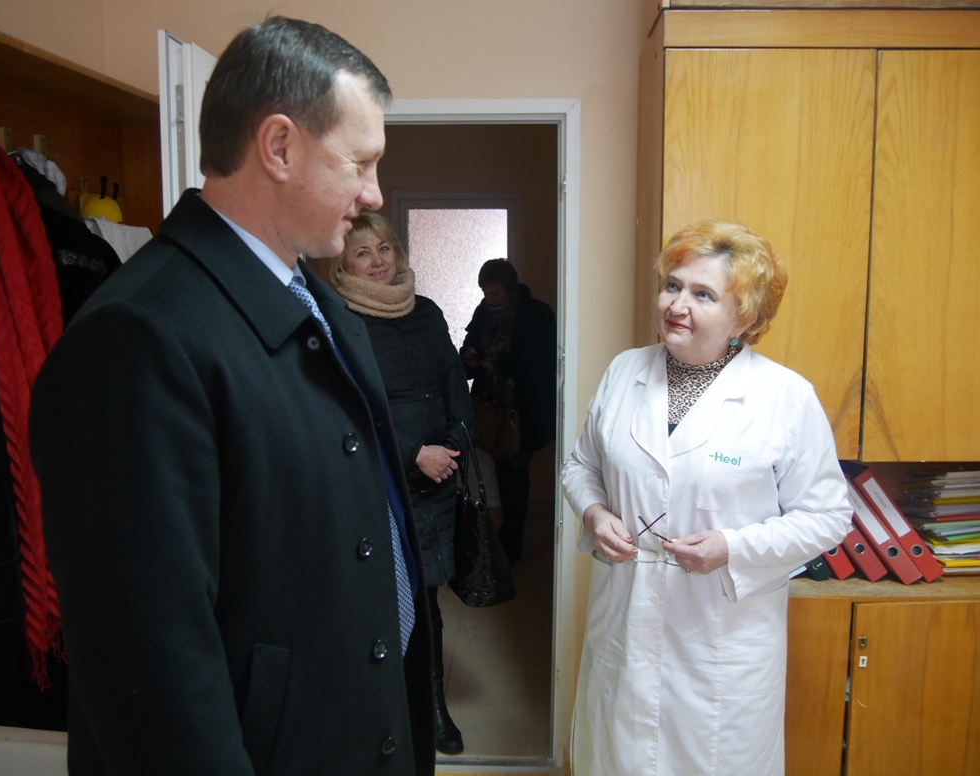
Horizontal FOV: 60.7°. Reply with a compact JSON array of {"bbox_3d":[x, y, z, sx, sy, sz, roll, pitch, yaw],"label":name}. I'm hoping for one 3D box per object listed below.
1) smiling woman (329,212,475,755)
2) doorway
[{"bbox_3d":[-0.278,0.298,2.731,0.490,1.712,0.360,-4,7,-35],"label":"smiling woman"},{"bbox_3d":[-0.165,0.175,2.513,0.820,2.003,0.120,0,6,0],"label":"doorway"}]

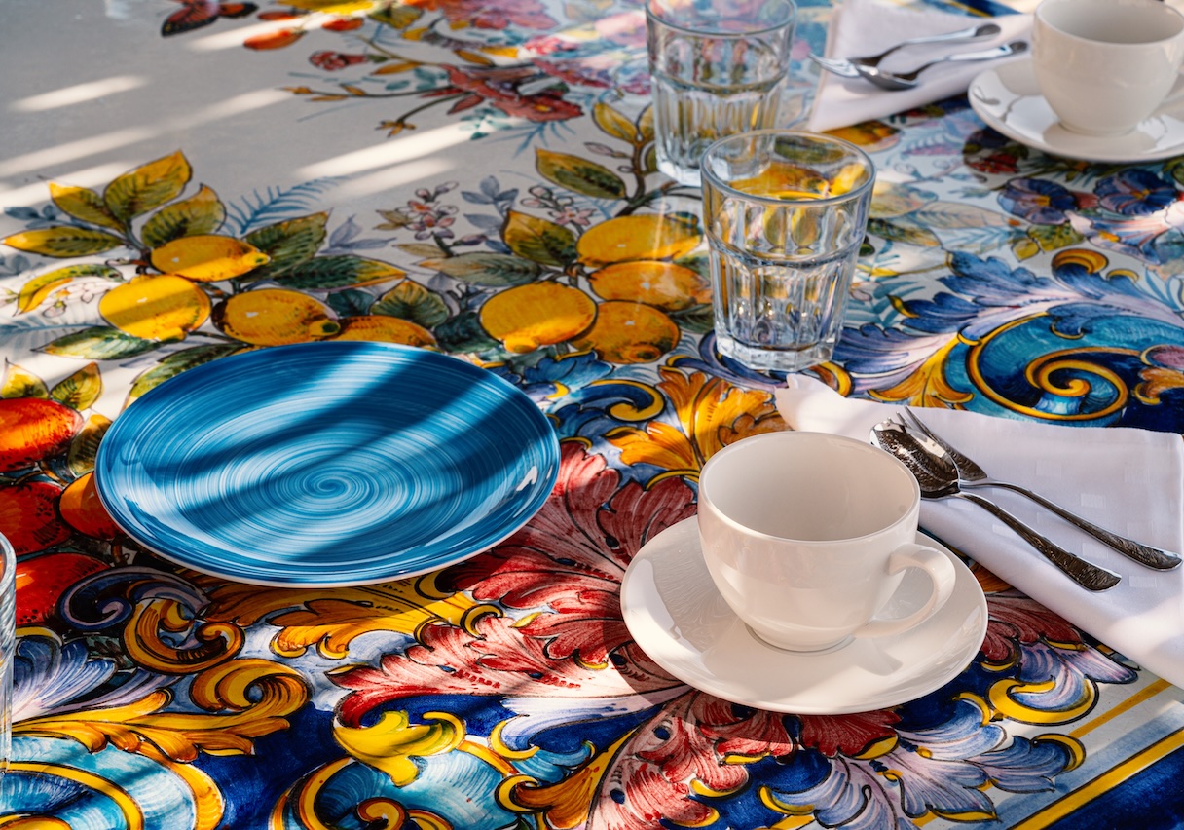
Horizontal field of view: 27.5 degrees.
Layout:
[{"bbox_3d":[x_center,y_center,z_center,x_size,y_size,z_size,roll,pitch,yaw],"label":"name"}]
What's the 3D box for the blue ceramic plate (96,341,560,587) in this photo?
[{"bbox_3d":[-0.117,0.027,1.081,0.205,0.022,0.205,1,31,-1],"label":"blue ceramic plate"}]

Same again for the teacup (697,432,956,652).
[{"bbox_3d":[0.097,0.060,0.975,0.111,0.067,0.087,19,35,26],"label":"teacup"}]

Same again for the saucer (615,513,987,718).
[{"bbox_3d":[0.086,0.084,0.997,0.150,0.019,0.150,1,31,-1],"label":"saucer"}]

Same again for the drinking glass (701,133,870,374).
[{"bbox_3d":[0.093,-0.078,1.189,0.084,0.097,0.084,1,31,-1],"label":"drinking glass"}]

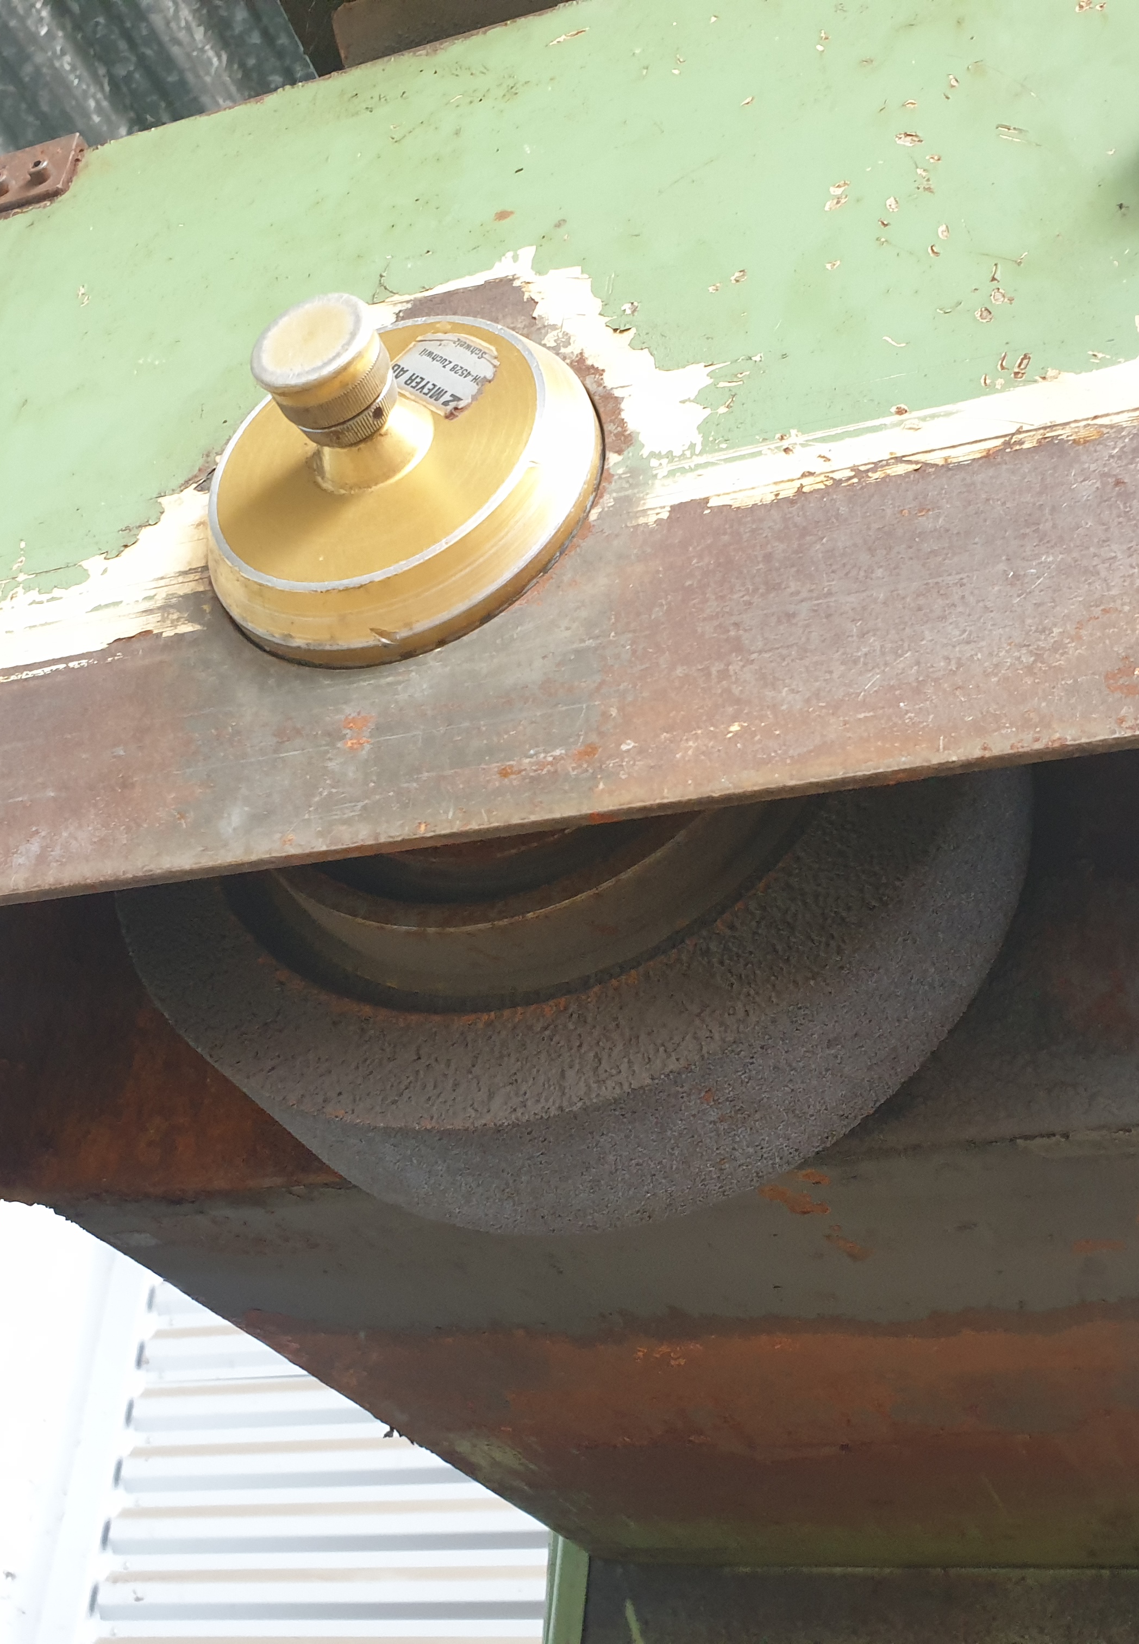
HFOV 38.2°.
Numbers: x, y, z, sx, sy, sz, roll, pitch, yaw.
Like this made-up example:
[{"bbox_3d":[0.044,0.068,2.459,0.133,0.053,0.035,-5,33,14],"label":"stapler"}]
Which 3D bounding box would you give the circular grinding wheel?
[{"bbox_3d":[-0.002,-0.020,0.589,0.315,0.315,0.088,-8,-36,19],"label":"circular grinding wheel"}]

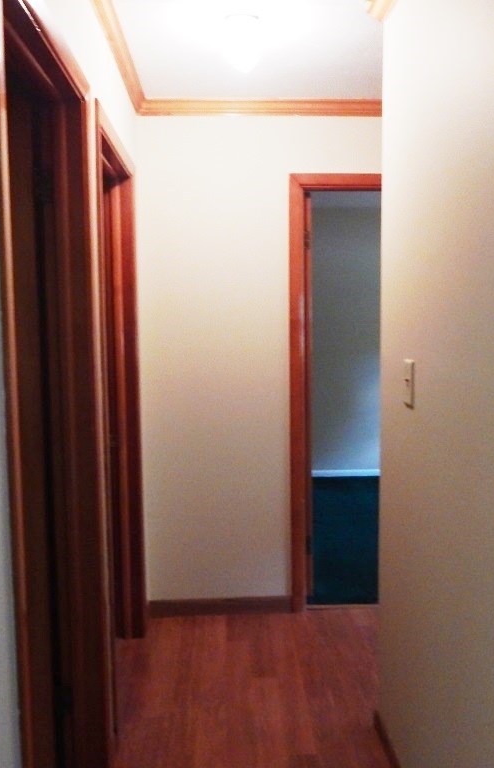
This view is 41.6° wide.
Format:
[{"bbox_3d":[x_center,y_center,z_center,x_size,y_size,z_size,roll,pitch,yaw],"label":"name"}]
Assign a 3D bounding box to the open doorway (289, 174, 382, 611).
[{"bbox_3d":[0.653,0.064,3.203,0.900,2.116,0.140,-1,5,-2],"label":"open doorway"}]

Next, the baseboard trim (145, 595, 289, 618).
[{"bbox_3d":[-0.137,1.093,3.203,0.713,0.087,0.016,-1,5,-2],"label":"baseboard trim"}]

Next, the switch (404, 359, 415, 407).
[{"bbox_3d":[0.455,-0.004,1.831,0.014,0.121,0.075,-1,5,-2],"label":"switch"}]

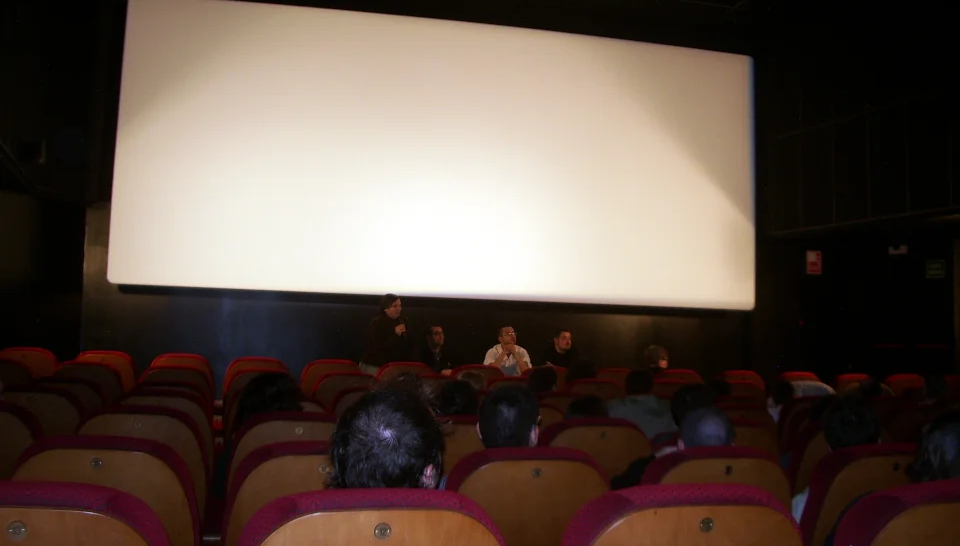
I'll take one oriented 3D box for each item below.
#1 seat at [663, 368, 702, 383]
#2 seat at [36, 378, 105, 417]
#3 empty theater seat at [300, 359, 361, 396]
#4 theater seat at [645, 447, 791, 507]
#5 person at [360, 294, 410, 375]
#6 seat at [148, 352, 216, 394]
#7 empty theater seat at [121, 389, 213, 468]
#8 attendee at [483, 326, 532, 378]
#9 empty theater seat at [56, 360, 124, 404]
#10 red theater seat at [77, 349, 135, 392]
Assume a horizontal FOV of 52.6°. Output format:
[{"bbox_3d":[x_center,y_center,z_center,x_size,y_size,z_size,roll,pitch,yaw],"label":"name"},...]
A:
[{"bbox_3d":[1.474,1.248,7.990,0.520,0.930,0.580,3,-5,-14],"label":"seat"},{"bbox_3d":[-2.198,1.028,5.116,0.520,0.950,0.620,3,-5,-14],"label":"seat"},{"bbox_3d":[-1.153,1.127,7.360,0.520,0.950,0.600,2,-4,-14],"label":"empty theater seat"},{"bbox_3d":[0.608,0.974,2.909,0.520,0.950,0.620,3,-5,-14],"label":"theater seat"},{"bbox_3d":[-0.855,1.032,8.728,0.400,1.680,0.520,-3,-7,44],"label":"person"},{"bbox_3d":[-2.188,1.064,7.092,0.520,0.950,0.600,2,-4,-14],"label":"seat"},{"bbox_3d":[-1.444,0.985,4.342,0.520,0.950,0.600,2,-4,-13],"label":"empty theater seat"},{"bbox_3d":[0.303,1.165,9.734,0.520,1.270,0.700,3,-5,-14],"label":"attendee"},{"bbox_3d":[-2.441,1.032,6.040,0.520,0.950,0.620,3,-5,-14],"label":"empty theater seat"},{"bbox_3d":[-2.656,1.017,6.900,0.520,0.930,0.580,3,-5,-14],"label":"red theater seat"}]

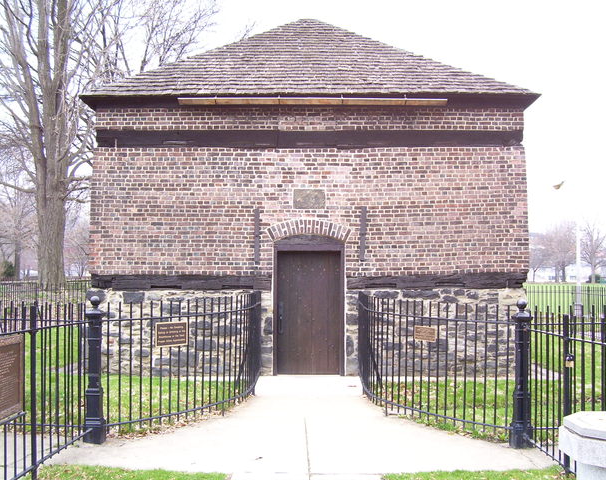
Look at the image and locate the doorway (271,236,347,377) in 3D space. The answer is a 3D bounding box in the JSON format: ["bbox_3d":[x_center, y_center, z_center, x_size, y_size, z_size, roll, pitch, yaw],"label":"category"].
[{"bbox_3d":[0.105,1.052,10.312,1.164,2.255,0.300,0,-3,0],"label":"doorway"}]

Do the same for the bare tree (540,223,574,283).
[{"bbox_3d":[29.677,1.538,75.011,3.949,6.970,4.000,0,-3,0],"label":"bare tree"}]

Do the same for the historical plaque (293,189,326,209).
[{"bbox_3d":[0.111,-0.663,10.263,0.521,0.327,0.060,0,-3,0],"label":"historical plaque"}]

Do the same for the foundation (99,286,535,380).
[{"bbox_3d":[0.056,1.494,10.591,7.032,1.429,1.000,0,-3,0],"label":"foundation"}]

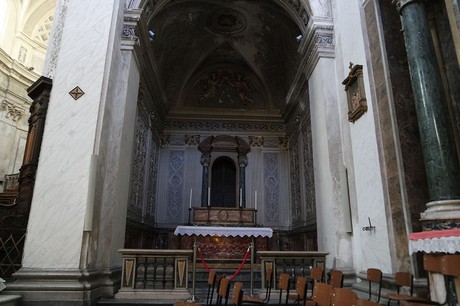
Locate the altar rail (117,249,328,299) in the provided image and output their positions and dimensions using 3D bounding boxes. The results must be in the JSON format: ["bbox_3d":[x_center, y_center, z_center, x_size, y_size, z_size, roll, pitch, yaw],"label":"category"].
[{"bbox_3d":[-0.119,2.222,5.659,3.847,0.785,0.340,1,-14,-1],"label":"altar rail"}]

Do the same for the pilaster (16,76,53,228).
[{"bbox_3d":[-4.173,0.057,6.553,0.820,3.225,0.360,-13,-19,42],"label":"pilaster"}]

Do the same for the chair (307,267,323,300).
[{"bbox_3d":[1.038,2.043,4.299,0.490,0.815,0.410,1,-14,-4],"label":"chair"}]

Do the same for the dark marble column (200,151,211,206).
[{"bbox_3d":[-0.817,0.845,10.303,0.320,1.884,0.290,1,-14,-1],"label":"dark marble column"}]

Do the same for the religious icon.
[{"bbox_3d":[2.278,-1.125,5.597,0.130,1.170,0.590,1,-14,-2],"label":"religious icon"}]

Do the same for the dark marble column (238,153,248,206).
[{"bbox_3d":[0.486,1.014,11.021,0.320,2.101,0.320,1,-15,-2],"label":"dark marble column"}]

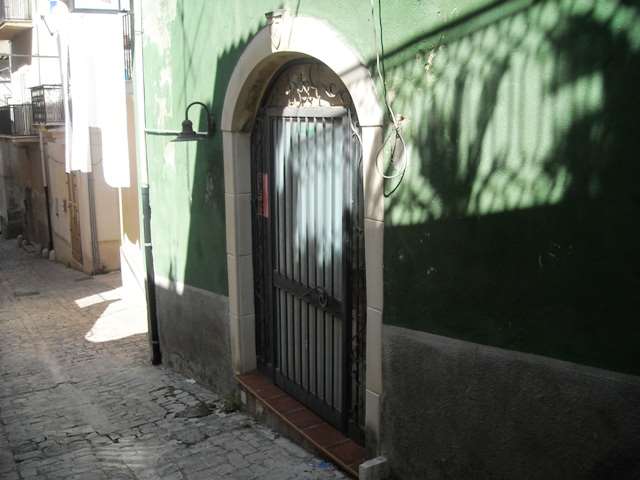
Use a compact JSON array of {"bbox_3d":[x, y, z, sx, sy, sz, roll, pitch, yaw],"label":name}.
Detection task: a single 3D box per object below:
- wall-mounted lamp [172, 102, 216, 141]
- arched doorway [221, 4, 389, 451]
[{"bbox_3d":[-0.940,-0.863,4.726,0.316,0.289,0.263,-6,11,-32],"label":"wall-mounted lamp"},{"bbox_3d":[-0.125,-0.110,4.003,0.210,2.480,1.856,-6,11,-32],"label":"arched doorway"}]

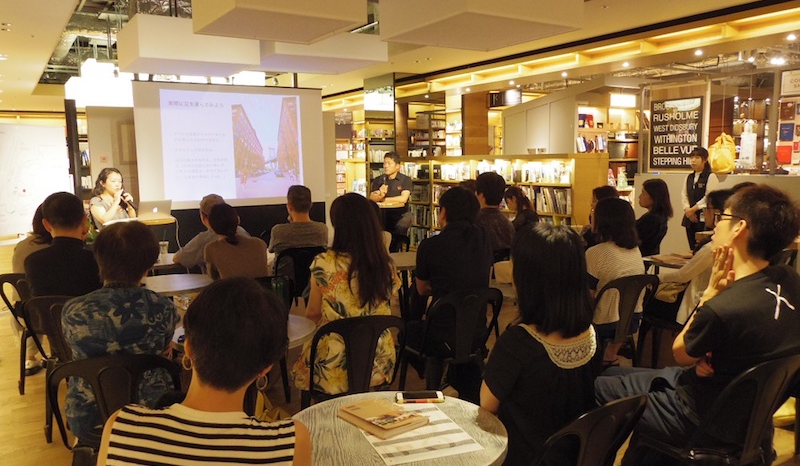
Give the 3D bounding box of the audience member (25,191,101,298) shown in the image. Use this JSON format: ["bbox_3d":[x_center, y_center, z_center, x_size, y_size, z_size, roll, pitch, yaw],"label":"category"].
[{"bbox_3d":[-1.821,0.418,3.618,0.480,1.300,0.800,-2,7,-13],"label":"audience member"}]

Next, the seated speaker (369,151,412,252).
[{"bbox_3d":[-0.090,-0.188,6.400,0.500,1.300,0.620,3,8,28],"label":"seated speaker"}]

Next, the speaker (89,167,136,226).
[{"bbox_3d":[-2.630,0.005,5.700,0.580,1.200,0.460,5,9,42],"label":"speaker"}]

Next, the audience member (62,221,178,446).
[{"bbox_3d":[-1.077,0.556,2.544,0.480,1.250,0.780,-2,7,-10],"label":"audience member"}]

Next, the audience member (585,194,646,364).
[{"bbox_3d":[1.130,0.427,3.660,0.460,1.270,0.750,-4,7,-28],"label":"audience member"}]

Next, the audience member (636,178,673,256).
[{"bbox_3d":[1.970,0.219,5.200,0.720,1.300,0.460,3,8,32],"label":"audience member"}]

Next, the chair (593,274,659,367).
[{"bbox_3d":[1.140,0.642,3.630,0.440,0.850,0.500,-4,7,-28],"label":"chair"}]

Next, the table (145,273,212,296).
[{"bbox_3d":[-1.520,0.694,4.080,0.620,0.730,0.620,-1,7,0],"label":"table"}]

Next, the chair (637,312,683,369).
[{"bbox_3d":[1.831,0.597,3.816,0.430,0.800,0.500,-5,7,-30],"label":"chair"}]

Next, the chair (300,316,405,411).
[{"bbox_3d":[-0.248,0.729,2.906,0.430,0.800,0.500,-3,7,-17],"label":"chair"}]

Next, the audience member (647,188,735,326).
[{"bbox_3d":[1.800,0.381,3.920,0.780,1.280,0.480,3,8,30],"label":"audience member"}]

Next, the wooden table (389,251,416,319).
[{"bbox_3d":[0.038,0.563,4.641,0.640,0.730,0.640,-1,6,0],"label":"wooden table"}]

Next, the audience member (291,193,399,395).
[{"bbox_3d":[-0.298,0.459,3.072,0.480,1.300,0.780,-3,7,-17],"label":"audience member"}]

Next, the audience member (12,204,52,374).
[{"bbox_3d":[-2.336,0.397,4.223,0.460,1.220,0.800,-2,7,-13],"label":"audience member"}]

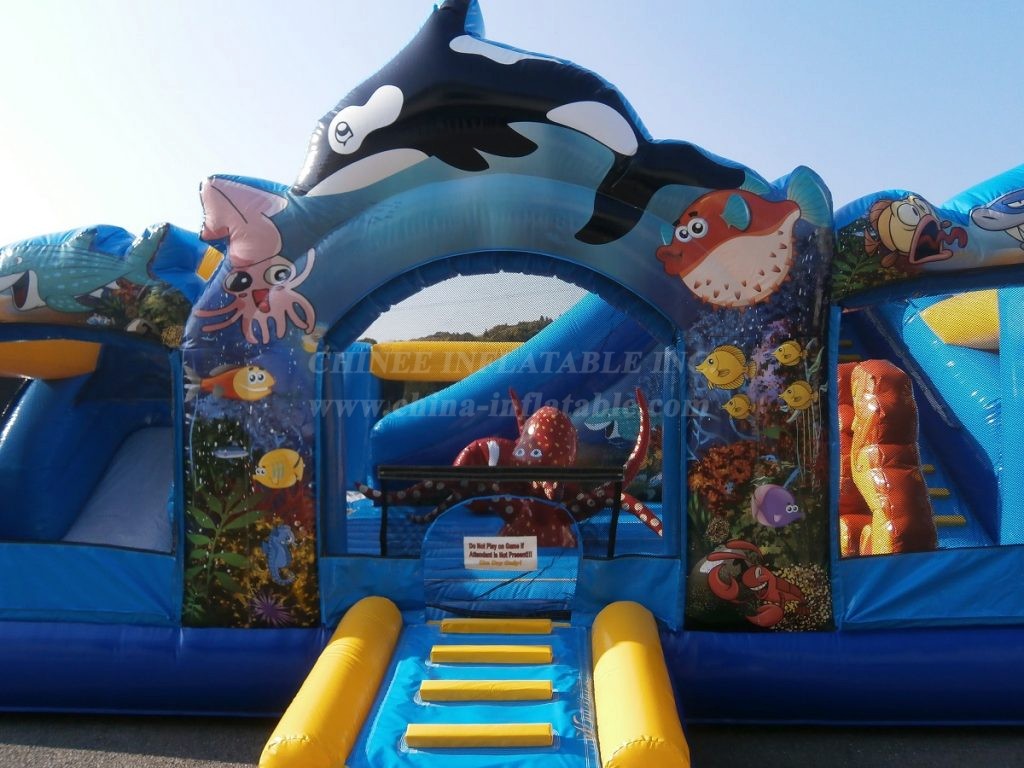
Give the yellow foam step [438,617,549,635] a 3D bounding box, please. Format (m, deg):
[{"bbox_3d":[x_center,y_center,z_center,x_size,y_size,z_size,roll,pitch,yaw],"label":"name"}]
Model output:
[{"bbox_3d":[-0.079,1.266,4.014,0.575,0.052,0.075,-1,8,3],"label":"yellow foam step"}]

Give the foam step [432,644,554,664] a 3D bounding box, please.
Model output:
[{"bbox_3d":[-0.094,1.306,3.715,0.575,0.052,0.075,-1,8,3],"label":"foam step"}]

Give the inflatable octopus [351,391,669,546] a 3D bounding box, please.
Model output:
[{"bbox_3d":[0.010,0.550,6.050,2.200,1.220,1.750,0,-1,27],"label":"inflatable octopus"}]

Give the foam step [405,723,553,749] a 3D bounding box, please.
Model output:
[{"bbox_3d":[-0.127,1.395,3.051,0.575,0.052,0.075,-1,8,3],"label":"foam step"}]

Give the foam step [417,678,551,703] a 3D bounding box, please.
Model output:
[{"bbox_3d":[-0.111,1.350,3.386,0.575,0.052,0.075,-1,8,3],"label":"foam step"}]

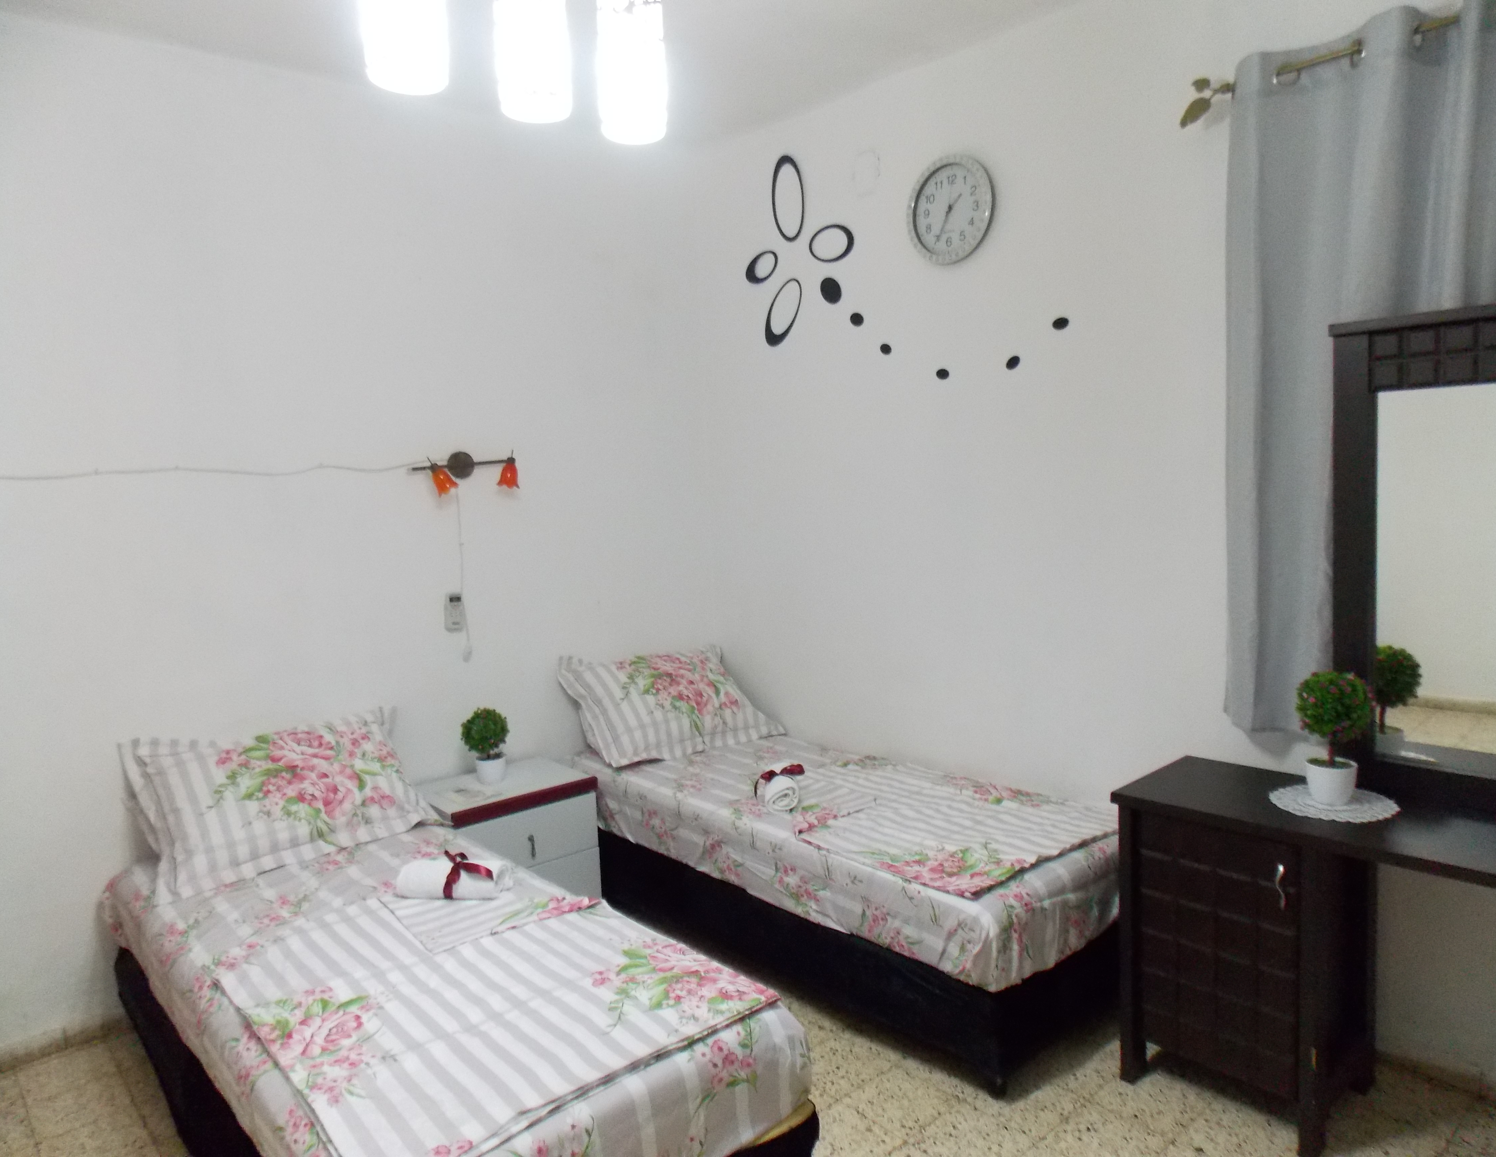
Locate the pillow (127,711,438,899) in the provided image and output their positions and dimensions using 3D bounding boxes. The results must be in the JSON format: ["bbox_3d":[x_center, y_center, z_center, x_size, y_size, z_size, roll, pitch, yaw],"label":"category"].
[{"bbox_3d":[-1.293,0.608,2.911,0.710,0.450,0.160,-8,-33,-40],"label":"pillow"}]

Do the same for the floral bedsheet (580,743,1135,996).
[{"bbox_3d":[0.239,0.752,3.264,0.825,0.230,1.885,-8,8,-40],"label":"floral bedsheet"}]

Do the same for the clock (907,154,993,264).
[{"bbox_3d":[0.613,-1.118,3.101,0.045,0.315,0.315,-8,8,-40],"label":"clock"}]

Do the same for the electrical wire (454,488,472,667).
[{"bbox_3d":[-0.957,-0.011,3.448,0.035,0.600,0.020,-8,8,-40],"label":"electrical wire"}]

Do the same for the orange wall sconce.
[{"bbox_3d":[-0.931,-0.352,3.385,0.375,0.140,0.125,-8,8,-40],"label":"orange wall sconce"}]

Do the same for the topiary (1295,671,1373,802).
[{"bbox_3d":[1.267,0.335,2.219,0.172,0.287,0.172,-8,8,-40],"label":"topiary"}]

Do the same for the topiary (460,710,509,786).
[{"bbox_3d":[-0.865,0.544,3.386,0.160,0.255,0.160,-8,8,-40],"label":"topiary"}]

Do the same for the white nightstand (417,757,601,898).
[{"bbox_3d":[-0.799,0.909,3.393,0.495,0.482,0.390,-8,8,-40],"label":"white nightstand"}]

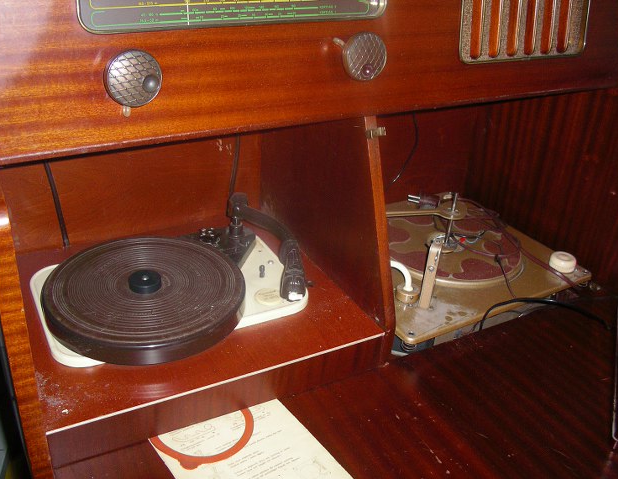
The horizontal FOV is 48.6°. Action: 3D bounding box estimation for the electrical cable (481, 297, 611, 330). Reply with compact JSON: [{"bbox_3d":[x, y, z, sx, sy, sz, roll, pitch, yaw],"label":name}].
[{"bbox_3d":[0.339,0.107,0.986,0.204,0.038,0.047,0,30,-11],"label":"electrical cable"}]

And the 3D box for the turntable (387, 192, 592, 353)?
[{"bbox_3d":[0.214,-0.011,1.114,0.396,0.149,0.351,-13,35,-30],"label":"turntable"}]

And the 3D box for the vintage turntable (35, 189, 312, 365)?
[{"bbox_3d":[-0.166,0.039,0.850,0.323,0.099,0.256,-12,34,-29],"label":"vintage turntable"}]

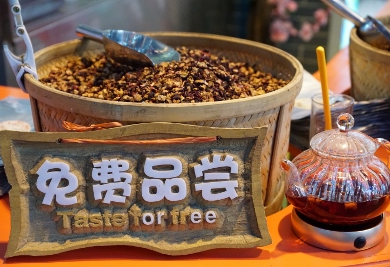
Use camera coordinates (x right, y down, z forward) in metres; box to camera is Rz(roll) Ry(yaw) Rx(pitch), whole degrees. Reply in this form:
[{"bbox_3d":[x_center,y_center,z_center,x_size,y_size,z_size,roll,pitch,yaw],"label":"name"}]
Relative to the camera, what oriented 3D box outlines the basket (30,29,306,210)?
[{"bbox_3d":[-0.046,-0.011,1.211,0.390,0.186,0.390,1,20,0],"label":"basket"}]

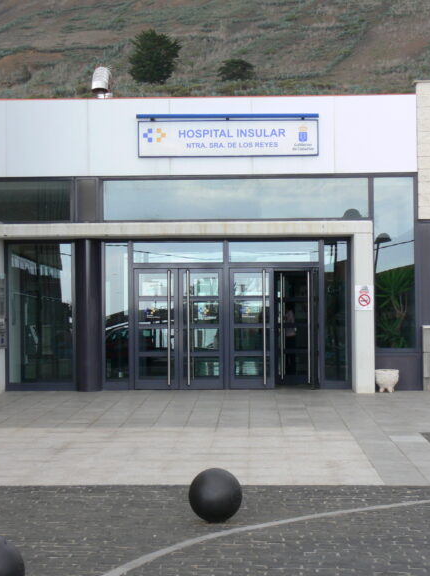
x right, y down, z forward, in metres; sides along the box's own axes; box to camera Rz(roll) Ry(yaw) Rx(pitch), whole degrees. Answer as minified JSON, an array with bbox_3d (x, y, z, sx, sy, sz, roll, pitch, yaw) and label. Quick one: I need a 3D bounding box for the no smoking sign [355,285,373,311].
[{"bbox_3d":[2.444,0.160,24.250,0.300,0.410,0.020,-1,-1,1],"label":"no smoking sign"}]

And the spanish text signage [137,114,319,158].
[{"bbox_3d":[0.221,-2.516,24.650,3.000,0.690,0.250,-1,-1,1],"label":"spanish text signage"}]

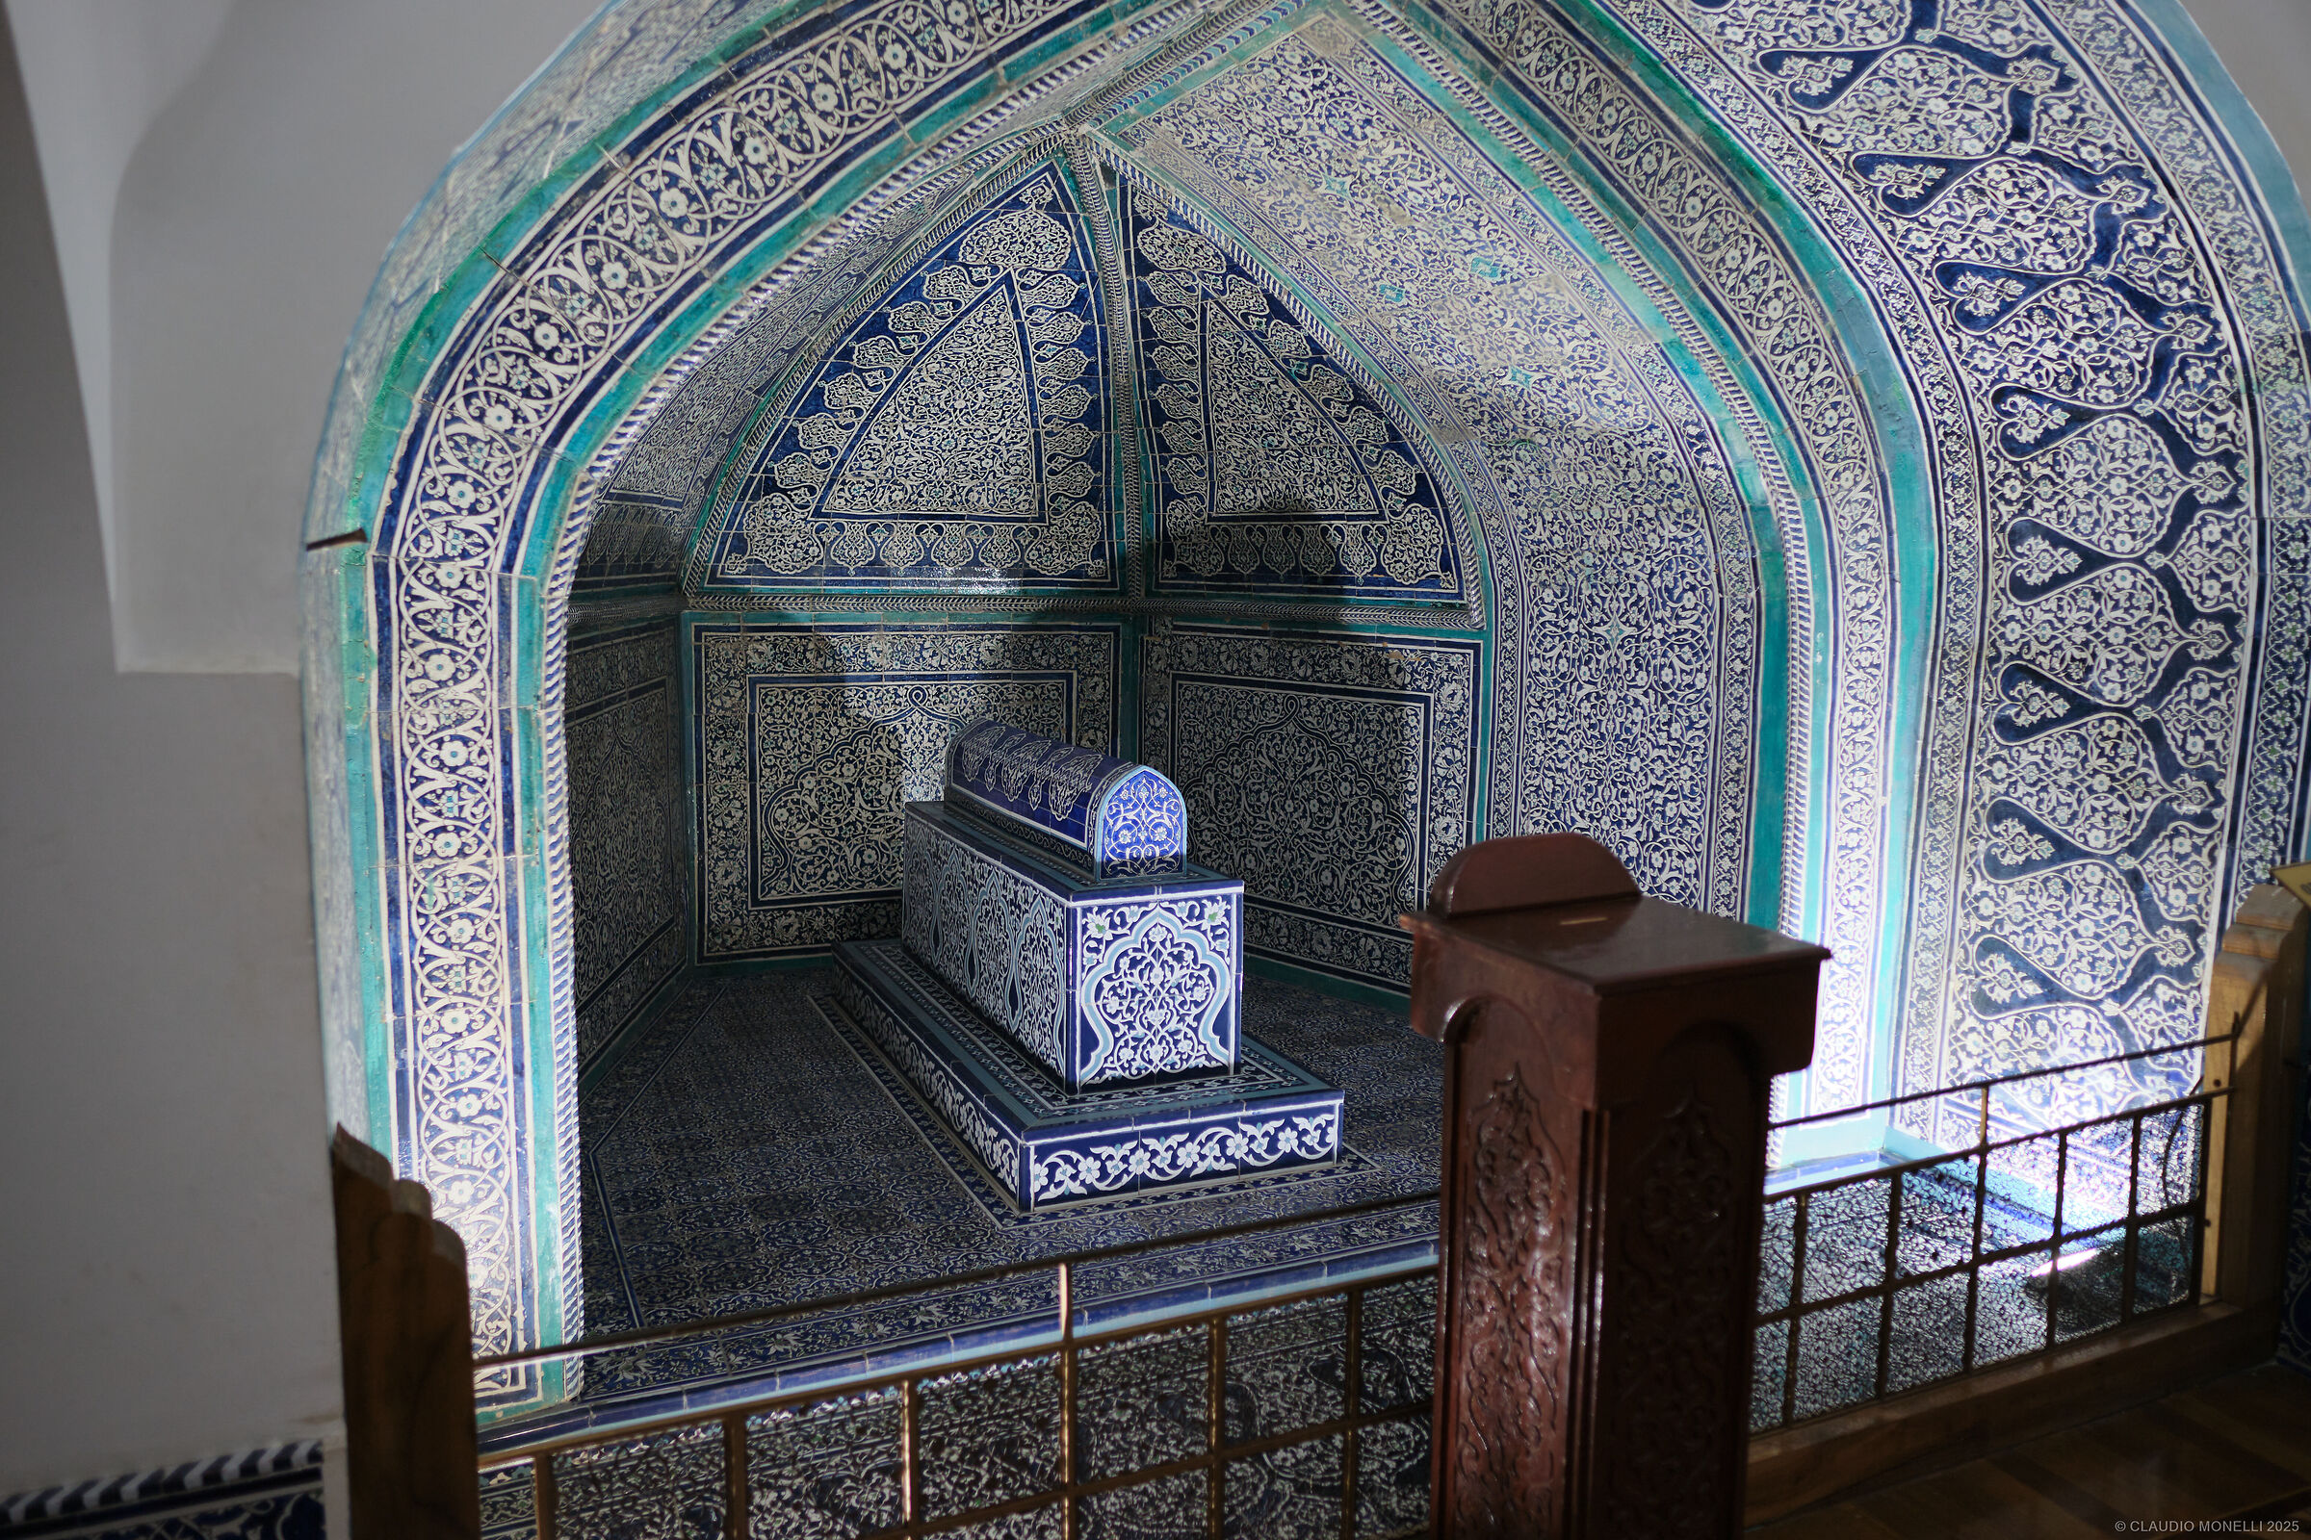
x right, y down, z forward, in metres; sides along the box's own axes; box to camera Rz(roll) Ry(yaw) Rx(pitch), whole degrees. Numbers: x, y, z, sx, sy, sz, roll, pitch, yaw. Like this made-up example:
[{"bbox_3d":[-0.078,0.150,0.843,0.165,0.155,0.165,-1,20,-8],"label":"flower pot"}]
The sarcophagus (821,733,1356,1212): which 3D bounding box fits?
[{"bbox_3d":[-0.312,0.403,4.606,0.860,0.991,2.000,-2,8,-24],"label":"sarcophagus"}]

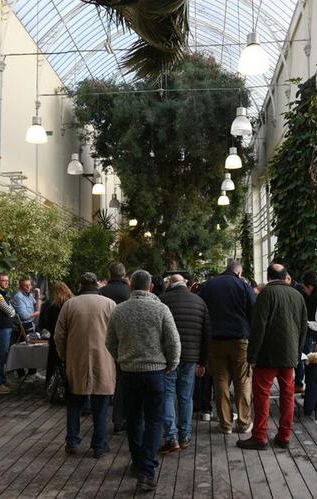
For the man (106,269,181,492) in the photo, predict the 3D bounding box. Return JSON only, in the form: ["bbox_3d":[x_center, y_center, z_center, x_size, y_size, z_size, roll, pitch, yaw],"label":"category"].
[{"bbox_3d":[-0.128,1.026,4.120,0.600,1.700,0.580,-1,-4,3],"label":"man"}]

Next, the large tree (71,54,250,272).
[{"bbox_3d":[0.127,-2.344,20.883,7.400,10.800,6.600,-1,-4,5],"label":"large tree"}]

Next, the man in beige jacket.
[{"bbox_3d":[-0.689,1.073,4.791,0.580,1.710,0.420,0,-4,0],"label":"man in beige jacket"}]

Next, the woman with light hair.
[{"bbox_3d":[-1.400,1.281,7.008,0.500,1.620,0.420,0,-4,-11],"label":"woman with light hair"}]

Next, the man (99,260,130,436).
[{"bbox_3d":[-0.464,1.066,5.495,0.520,1.820,0.420,-1,-4,5],"label":"man"}]

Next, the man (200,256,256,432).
[{"bbox_3d":[0.752,1.045,5.465,0.620,1.840,0.450,-1,-4,12],"label":"man"}]

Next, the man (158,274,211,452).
[{"bbox_3d":[0.229,1.087,4.940,0.580,1.690,0.450,0,-4,-7],"label":"man"}]

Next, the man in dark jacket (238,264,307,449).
[{"bbox_3d":[1.119,1.039,4.983,0.600,1.780,0.450,-1,-4,5],"label":"man in dark jacket"}]

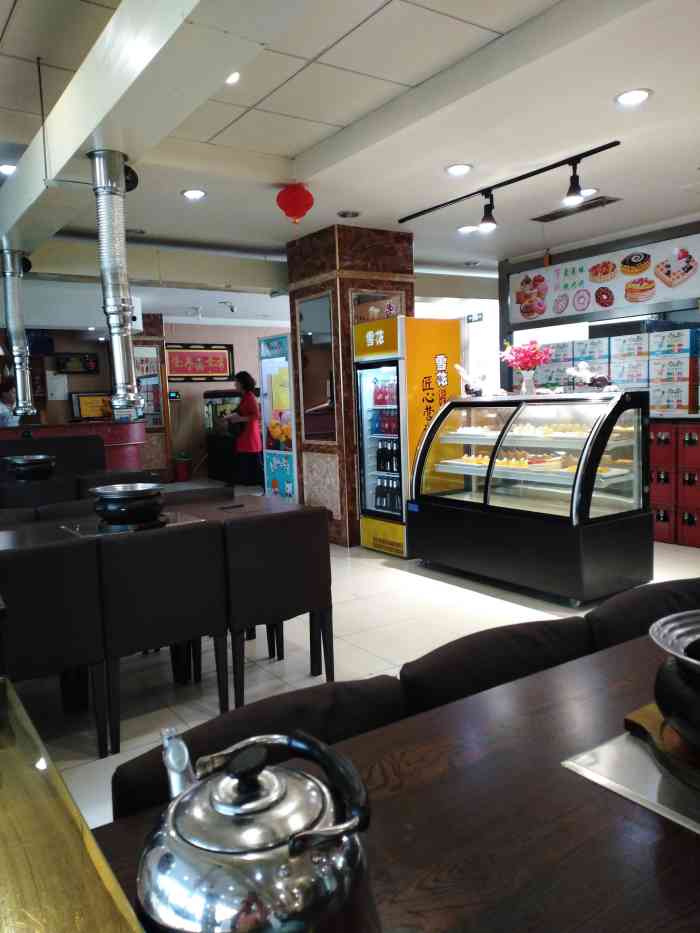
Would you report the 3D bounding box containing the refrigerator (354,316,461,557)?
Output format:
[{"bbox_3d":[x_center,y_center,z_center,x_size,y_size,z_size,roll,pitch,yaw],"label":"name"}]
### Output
[{"bbox_3d":[0.507,-0.253,5.902,0.680,1.890,0.590,-7,8,-34],"label":"refrigerator"}]

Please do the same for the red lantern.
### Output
[{"bbox_3d":[-0.346,-1.668,4.444,0.236,0.260,0.236,-2,7,0],"label":"red lantern"}]

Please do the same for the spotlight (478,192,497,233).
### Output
[{"bbox_3d":[0.956,-1.759,4.871,0.120,0.285,0.120,-7,8,-34],"label":"spotlight"}]

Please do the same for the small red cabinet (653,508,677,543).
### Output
[{"bbox_3d":[2.664,0.454,5.879,0.330,0.310,0.350,-7,8,-34],"label":"small red cabinet"}]

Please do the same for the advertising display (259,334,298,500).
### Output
[{"bbox_3d":[-0.458,-0.357,7.127,0.600,1.900,0.650,-7,8,-34],"label":"advertising display"}]

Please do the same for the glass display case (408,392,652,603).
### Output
[{"bbox_3d":[1.201,0.126,5.036,0.785,1.275,1.630,-7,8,-34],"label":"glass display case"}]

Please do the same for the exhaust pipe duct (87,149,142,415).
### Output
[{"bbox_3d":[-0.976,-0.757,2.965,0.184,1.100,0.184,-7,8,-34],"label":"exhaust pipe duct"}]

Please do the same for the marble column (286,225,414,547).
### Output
[{"bbox_3d":[0.048,-0.703,6.433,0.835,2.700,0.795,-7,8,-34],"label":"marble column"}]

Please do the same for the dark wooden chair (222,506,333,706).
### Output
[{"bbox_3d":[-0.435,0.605,3.323,0.515,0.850,0.530,-7,8,-34],"label":"dark wooden chair"}]

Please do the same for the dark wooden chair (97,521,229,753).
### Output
[{"bbox_3d":[-0.864,0.657,3.029,0.520,0.850,0.530,-7,8,-34],"label":"dark wooden chair"}]

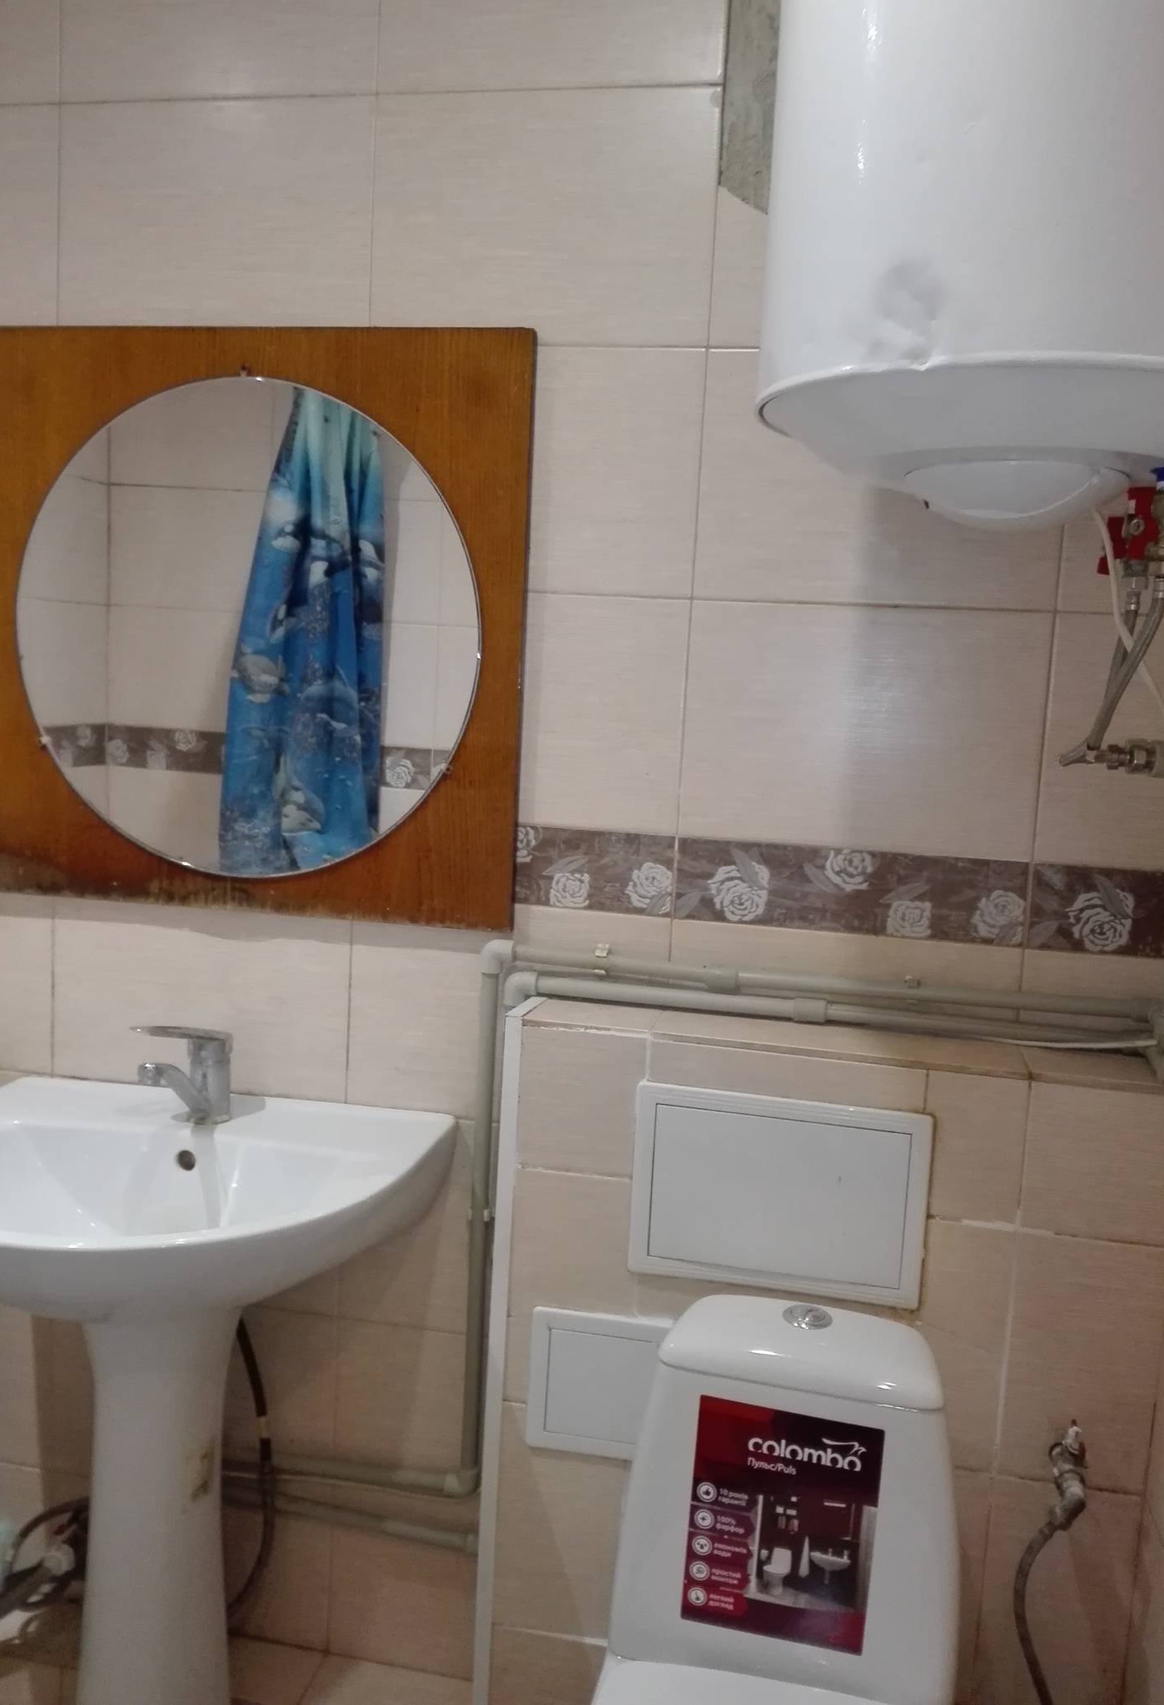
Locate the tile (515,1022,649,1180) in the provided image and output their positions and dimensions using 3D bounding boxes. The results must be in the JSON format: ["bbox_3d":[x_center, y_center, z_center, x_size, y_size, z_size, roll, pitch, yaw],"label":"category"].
[{"bbox_3d":[-0.002,0.274,1.465,0.136,0.157,0.010,4,7,10],"label":"tile"}]

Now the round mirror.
[{"bbox_3d":[-0.413,-0.267,1.615,0.601,0.597,0.005,4,7,10],"label":"round mirror"}]

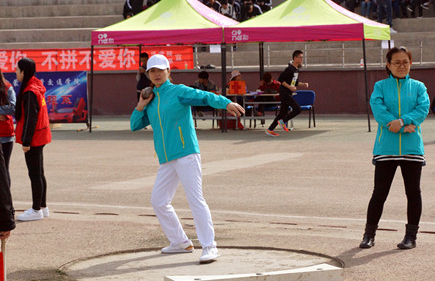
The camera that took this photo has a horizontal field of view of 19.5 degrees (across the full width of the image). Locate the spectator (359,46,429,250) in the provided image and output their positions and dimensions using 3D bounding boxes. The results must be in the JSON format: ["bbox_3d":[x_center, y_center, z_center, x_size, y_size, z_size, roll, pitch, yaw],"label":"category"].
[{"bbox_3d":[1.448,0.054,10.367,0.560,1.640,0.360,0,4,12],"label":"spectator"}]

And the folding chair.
[{"bbox_3d":[1.894,-0.683,27.750,0.490,0.815,0.530,0,4,18],"label":"folding chair"}]

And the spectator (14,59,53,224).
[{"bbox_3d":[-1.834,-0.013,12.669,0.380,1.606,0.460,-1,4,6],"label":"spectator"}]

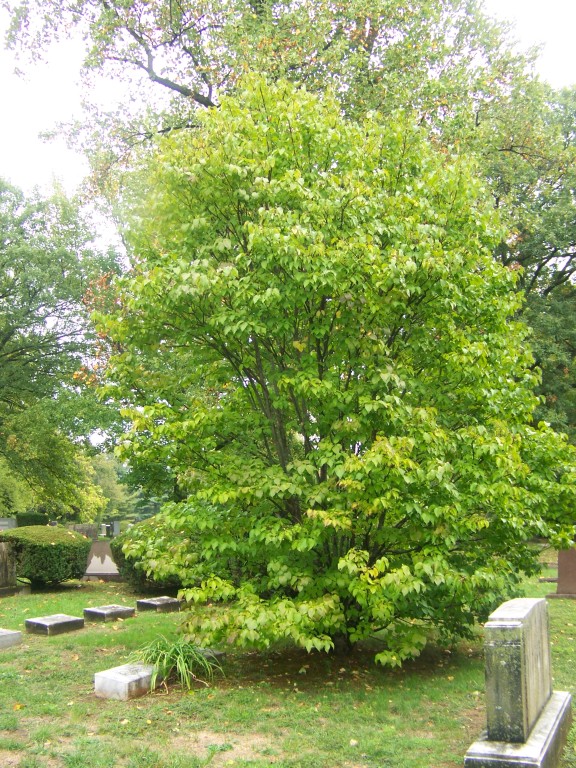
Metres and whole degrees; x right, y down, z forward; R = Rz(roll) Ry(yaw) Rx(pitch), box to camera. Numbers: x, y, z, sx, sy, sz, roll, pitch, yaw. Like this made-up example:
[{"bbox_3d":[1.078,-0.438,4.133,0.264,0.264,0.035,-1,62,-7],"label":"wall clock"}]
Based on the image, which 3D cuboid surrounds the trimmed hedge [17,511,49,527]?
[{"bbox_3d":[-8.795,4.905,26.827,1.200,1.120,1.100,3,-9,-18],"label":"trimmed hedge"}]

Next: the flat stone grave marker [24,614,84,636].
[{"bbox_3d":[-2.744,2.834,9.159,0.334,0.127,0.608,-4,-10,25],"label":"flat stone grave marker"}]

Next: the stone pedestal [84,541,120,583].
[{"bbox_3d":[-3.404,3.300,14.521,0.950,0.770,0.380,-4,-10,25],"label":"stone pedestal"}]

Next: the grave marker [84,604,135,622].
[{"bbox_3d":[-2.328,2.986,10.139,0.334,0.121,0.608,-4,-10,25],"label":"grave marker"}]

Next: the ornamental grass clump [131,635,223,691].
[{"bbox_3d":[-0.948,2.361,6.640,0.740,0.350,0.660,2,-9,-8],"label":"ornamental grass clump"}]

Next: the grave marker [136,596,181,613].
[{"bbox_3d":[-1.824,3.122,11.043,0.334,0.127,0.608,-4,-10,25],"label":"grave marker"}]

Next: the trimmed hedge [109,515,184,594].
[{"bbox_3d":[-2.052,2.873,13.239,1.850,1.260,1.700,2,-9,-8],"label":"trimmed hedge"}]

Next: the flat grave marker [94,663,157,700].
[{"bbox_3d":[-1.250,2.411,6.324,0.312,0.155,0.610,-4,-10,25],"label":"flat grave marker"}]

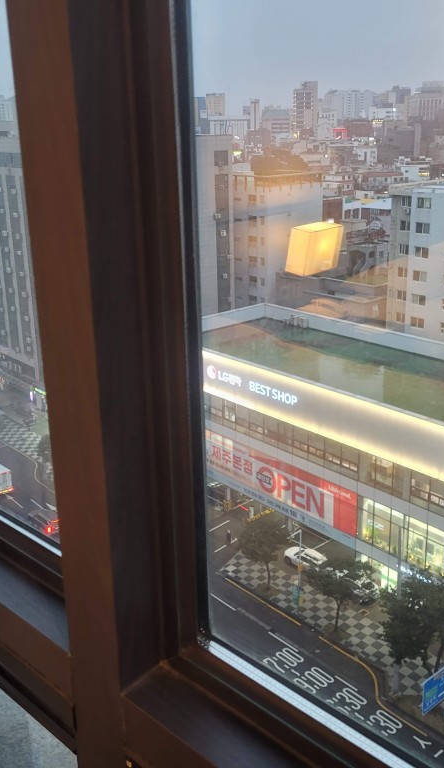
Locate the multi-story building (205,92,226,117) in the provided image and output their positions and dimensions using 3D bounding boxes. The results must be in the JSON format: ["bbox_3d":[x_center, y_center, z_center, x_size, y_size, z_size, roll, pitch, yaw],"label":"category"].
[{"bbox_3d":[-6.056,-254.907,754.550,18.500,55.000,15.000,-2,19,0],"label":"multi-story building"}]

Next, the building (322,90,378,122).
[{"bbox_3d":[131.199,-287.087,803.511,49.000,36.500,15.000,-1,18,3],"label":"building"}]

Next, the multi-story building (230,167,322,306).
[{"bbox_3d":[8.869,-17.681,127.571,12.200,33.120,10.000,-16,23,-37],"label":"multi-story building"}]

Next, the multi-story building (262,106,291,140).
[{"bbox_3d":[45.468,-209.441,643.736,23.000,42.000,18.000,-1,19,4],"label":"multi-story building"}]

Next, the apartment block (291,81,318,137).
[{"bbox_3d":[56.119,-178.062,512.788,14.500,41.000,13.000,3,19,15],"label":"apartment block"}]

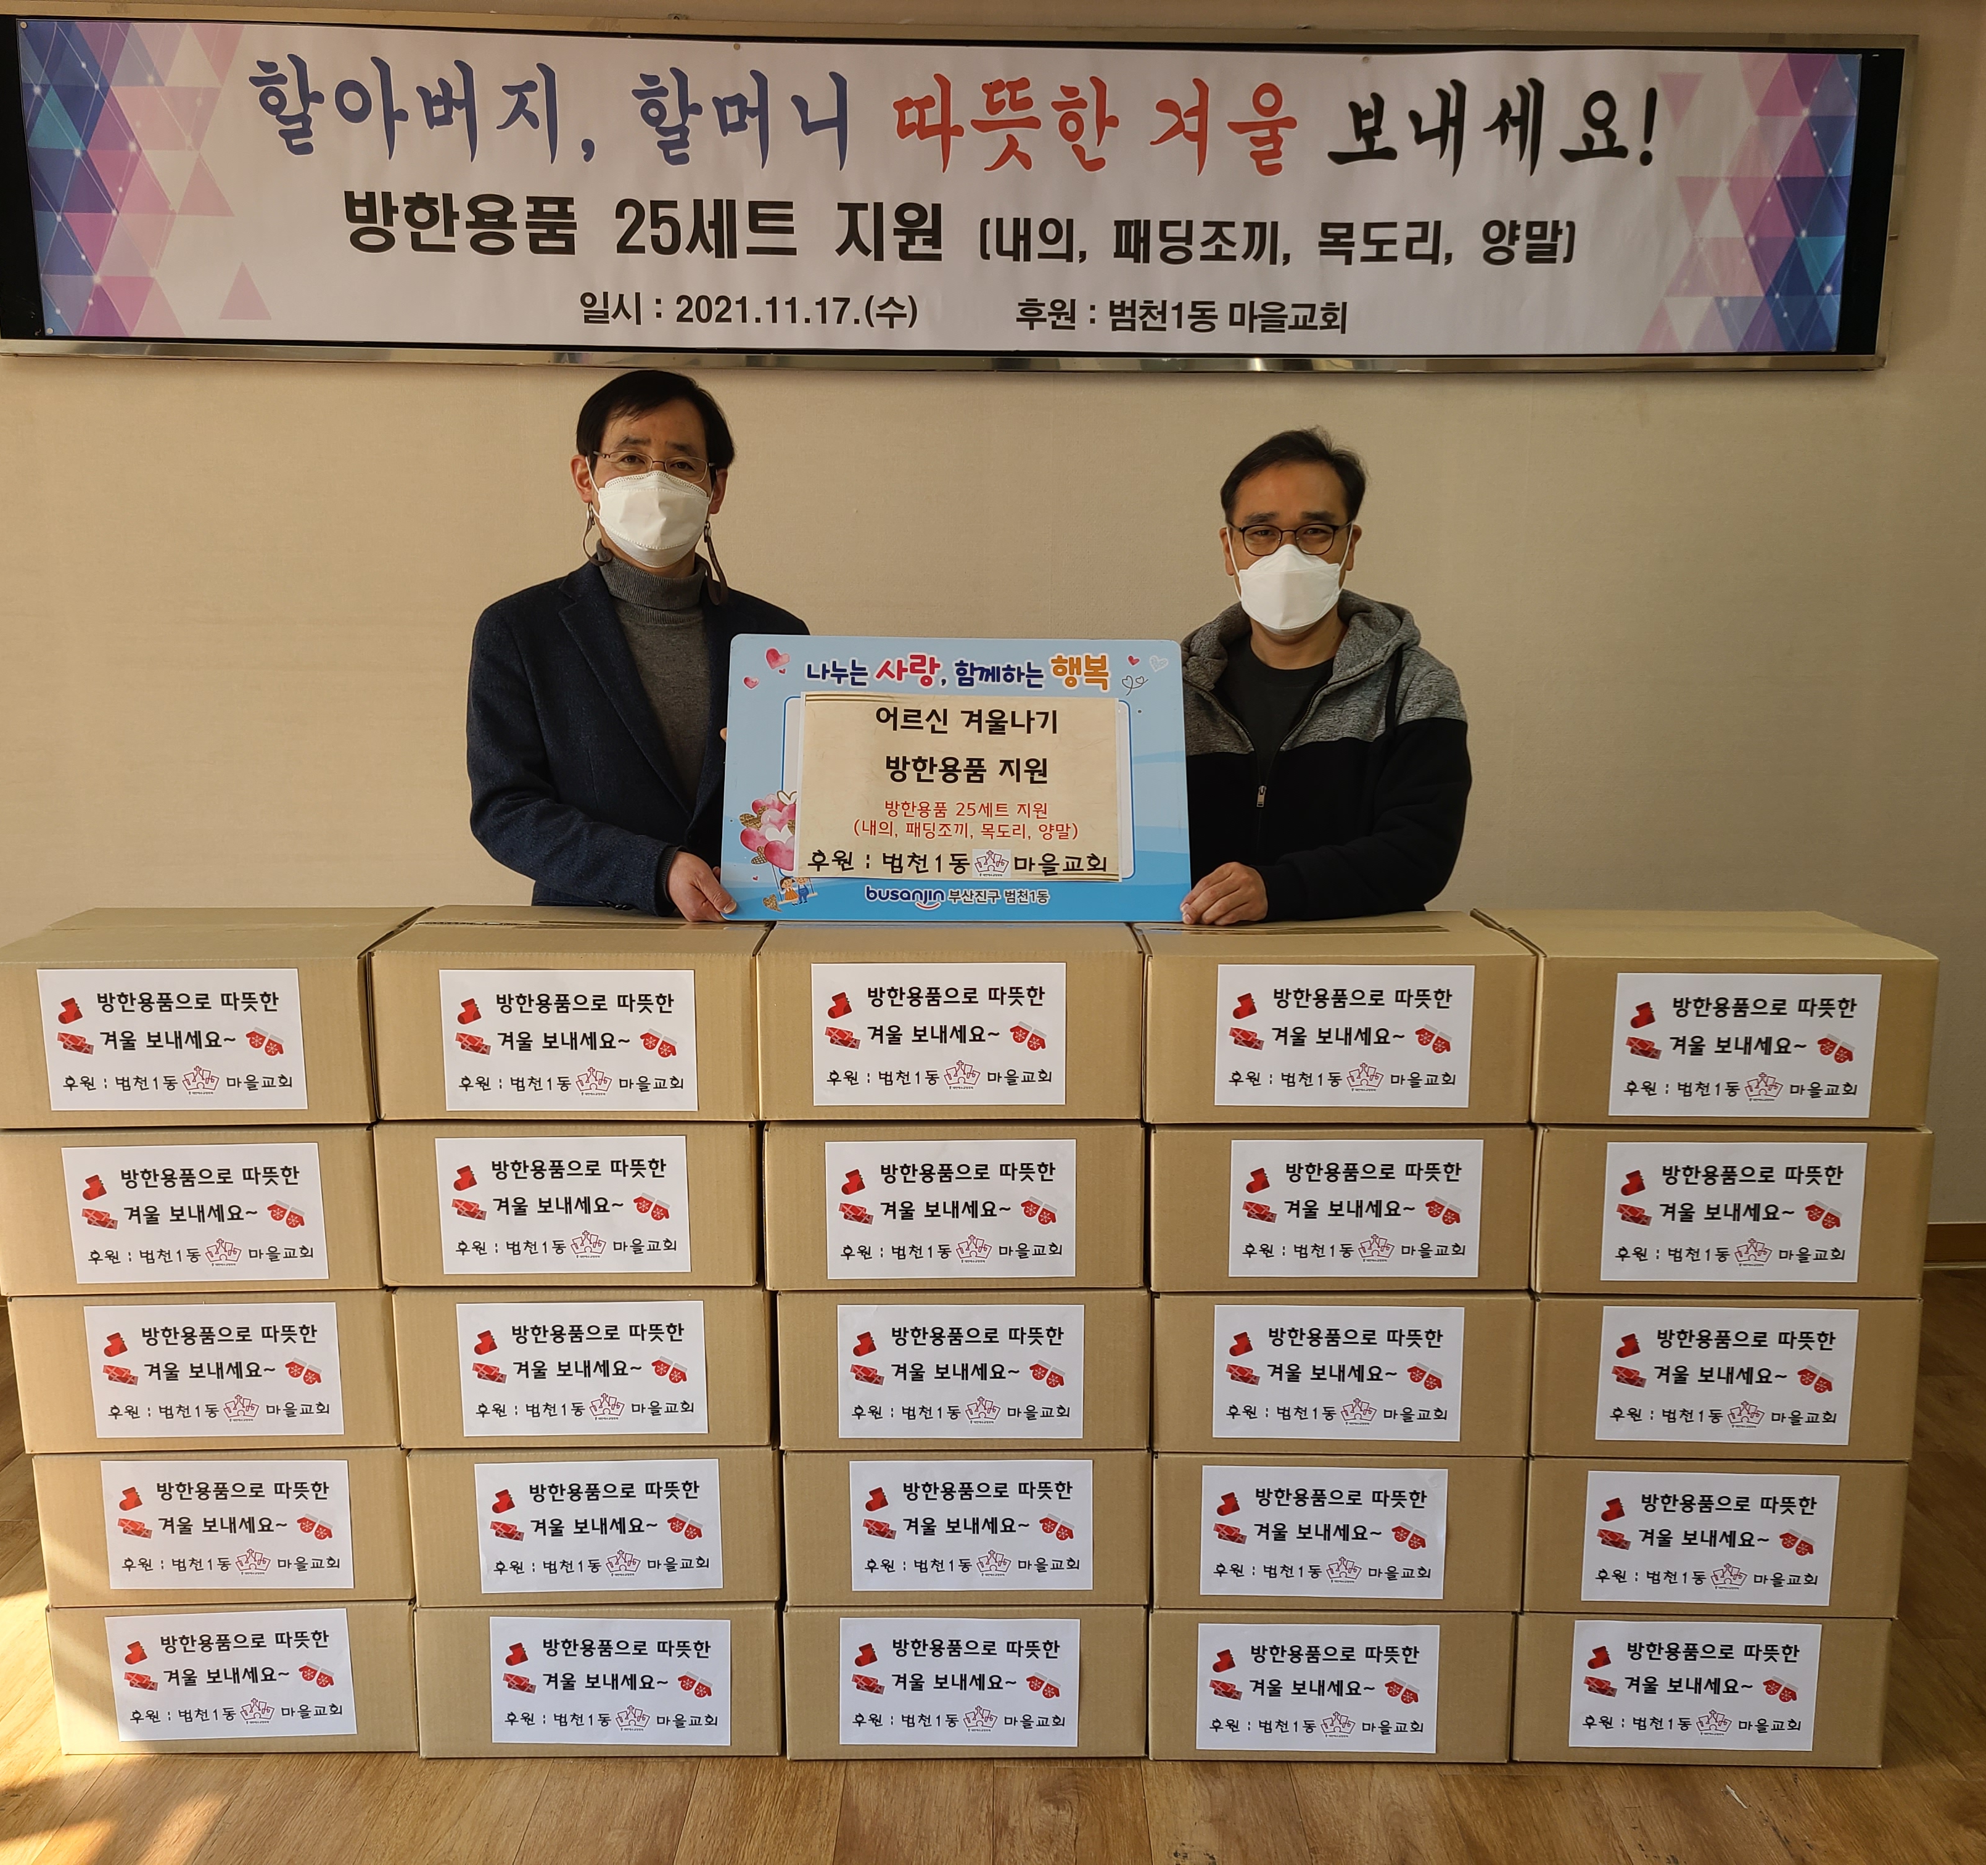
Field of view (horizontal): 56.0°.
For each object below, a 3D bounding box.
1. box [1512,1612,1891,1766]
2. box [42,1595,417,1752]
[{"bbox_3d":[0.871,0.896,2.454,0.446,0.201,0.345,0,11,2],"label":"box"},{"bbox_3d":[-0.940,0.896,2.486,0.446,0.201,0.345,0,11,0],"label":"box"}]

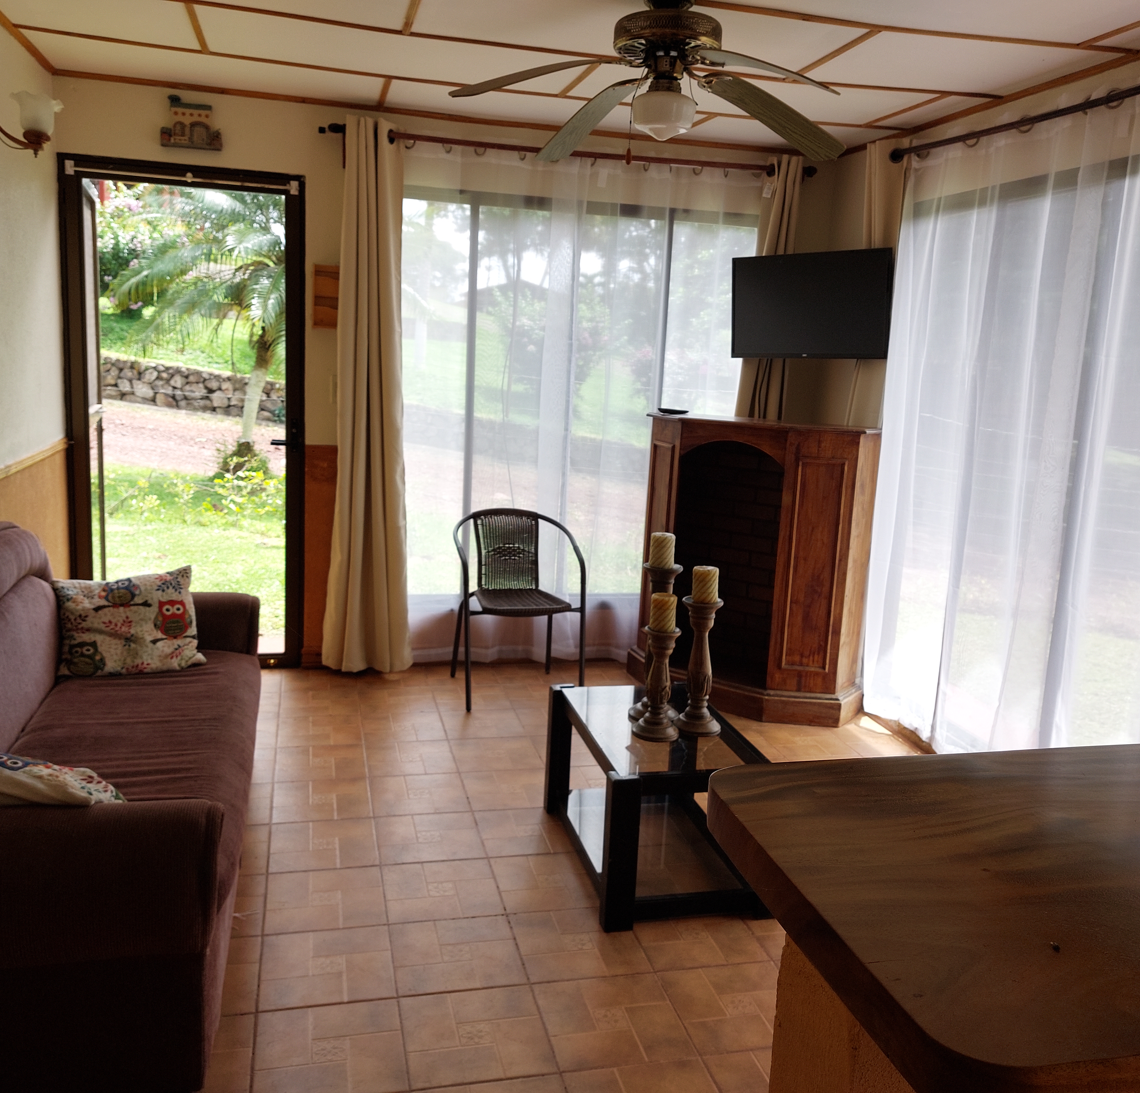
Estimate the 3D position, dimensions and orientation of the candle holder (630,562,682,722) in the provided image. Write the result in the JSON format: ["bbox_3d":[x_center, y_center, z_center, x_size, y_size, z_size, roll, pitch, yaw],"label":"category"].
[{"bbox_3d":[0.259,0.280,2.914,0.147,0.459,0.147,0,11,-14],"label":"candle holder"}]

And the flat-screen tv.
[{"bbox_3d":[1.019,-1.017,4.283,0.730,0.430,0.070,10,17,40],"label":"flat-screen tv"}]

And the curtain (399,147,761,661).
[{"bbox_3d":[0.025,-0.568,4.561,1.706,2.256,0.106,0,11,-14],"label":"curtain"}]

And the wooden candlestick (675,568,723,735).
[{"bbox_3d":[0.373,0.289,2.816,0.132,0.458,0.132,0,11,-14],"label":"wooden candlestick"}]

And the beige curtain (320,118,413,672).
[{"bbox_3d":[-0.844,-0.589,4.318,0.396,2.325,0.151,0,11,-14],"label":"beige curtain"}]

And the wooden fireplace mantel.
[{"bbox_3d":[0.748,0.068,4.392,1.040,1.213,0.435,10,13,35],"label":"wooden fireplace mantel"}]

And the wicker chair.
[{"bbox_3d":[-0.233,0.253,4.292,0.568,0.761,0.528,0,11,-17],"label":"wicker chair"}]

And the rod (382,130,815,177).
[{"bbox_3d":[0.096,-1.697,4.349,2.087,0.057,0.060,0,11,-14],"label":"rod"}]

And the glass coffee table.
[{"bbox_3d":[0.246,0.713,2.933,0.480,0.412,0.727,0,11,-14],"label":"glass coffee table"}]

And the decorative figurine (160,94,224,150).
[{"bbox_3d":[-1.502,-1.677,4.000,0.233,0.208,0.060,0,11,-14],"label":"decorative figurine"}]

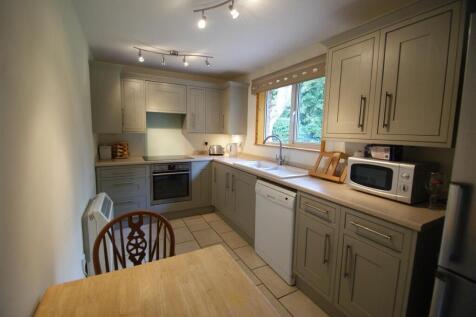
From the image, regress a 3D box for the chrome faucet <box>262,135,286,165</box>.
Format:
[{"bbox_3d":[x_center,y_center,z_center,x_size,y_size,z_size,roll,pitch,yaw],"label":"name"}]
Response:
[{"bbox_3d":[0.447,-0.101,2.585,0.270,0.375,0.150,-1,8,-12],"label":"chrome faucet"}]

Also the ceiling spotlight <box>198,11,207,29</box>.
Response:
[{"bbox_3d":[-0.267,-1.067,1.524,0.065,0.125,0.070,-1,8,-13],"label":"ceiling spotlight"}]

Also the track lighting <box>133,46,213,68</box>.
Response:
[{"bbox_3d":[-0.755,-1.216,2.391,0.920,0.200,0.190,-2,8,-22],"label":"track lighting"}]

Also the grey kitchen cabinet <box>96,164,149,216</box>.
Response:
[{"bbox_3d":[-1.610,0.453,2.829,0.570,0.760,0.580,-4,9,-30],"label":"grey kitchen cabinet"}]

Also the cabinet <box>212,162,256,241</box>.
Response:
[{"bbox_3d":[0.154,0.478,2.837,0.580,0.760,1.180,-4,9,-30],"label":"cabinet"}]

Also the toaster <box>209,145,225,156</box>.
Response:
[{"bbox_3d":[-0.376,-0.140,3.529,0.260,0.180,0.165,0,8,-8],"label":"toaster"}]

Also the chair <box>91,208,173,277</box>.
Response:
[{"bbox_3d":[-0.459,0.772,0.963,0.430,0.910,0.520,-4,9,-30],"label":"chair"}]

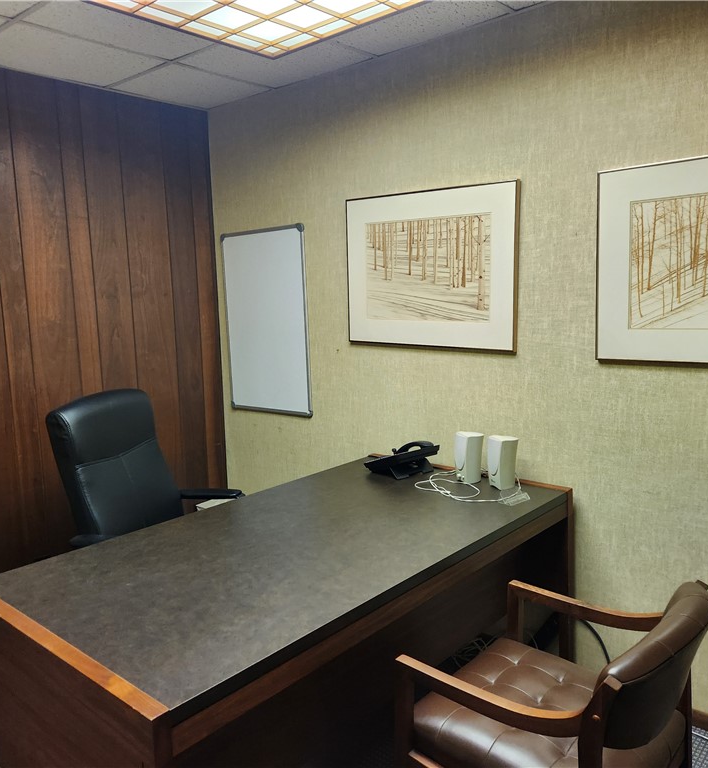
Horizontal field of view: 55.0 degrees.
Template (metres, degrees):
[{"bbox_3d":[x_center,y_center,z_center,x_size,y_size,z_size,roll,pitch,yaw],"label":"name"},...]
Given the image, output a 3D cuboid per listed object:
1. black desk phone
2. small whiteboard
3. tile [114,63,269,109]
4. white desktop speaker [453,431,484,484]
[{"bbox_3d":[0.199,0.290,2.741,0.230,0.125,0.200,-8,10,-38],"label":"black desk phone"},{"bbox_3d":[-0.439,-0.304,3.391,0.605,0.912,0.020,5,10,41],"label":"small whiteboard"},{"bbox_3d":[-0.739,-1.360,3.114,0.495,0.018,0.560,5,10,41],"label":"tile"},{"bbox_3d":[0.444,0.277,2.581,0.082,0.178,0.080,-5,8,-24],"label":"white desktop speaker"}]

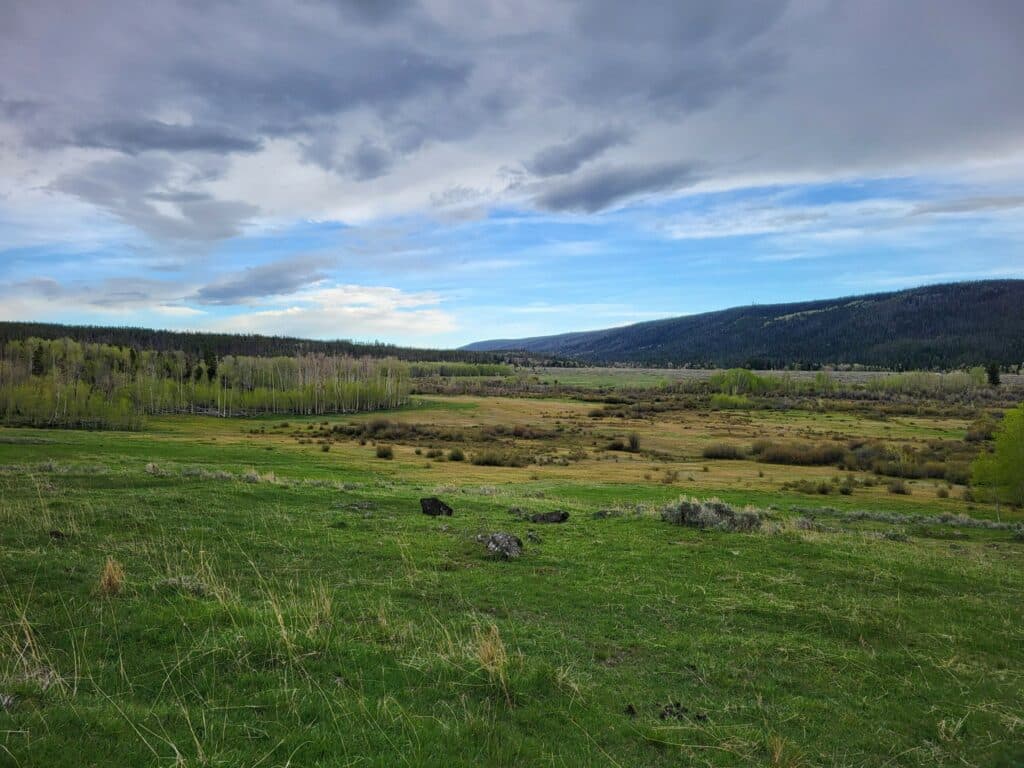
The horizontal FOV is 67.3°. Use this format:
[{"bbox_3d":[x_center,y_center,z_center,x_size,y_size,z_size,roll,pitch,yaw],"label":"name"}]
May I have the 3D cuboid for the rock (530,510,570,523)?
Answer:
[{"bbox_3d":[0.560,2.033,11.800,0.600,0.160,0.360,0,2,0],"label":"rock"}]

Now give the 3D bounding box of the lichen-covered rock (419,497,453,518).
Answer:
[{"bbox_3d":[-1.207,1.959,12.300,0.500,0.280,0.360,0,2,0],"label":"lichen-covered rock"}]

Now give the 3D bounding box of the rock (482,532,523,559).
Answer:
[{"bbox_3d":[-0.109,1.848,8.800,0.440,0.250,0.380,0,2,0],"label":"rock"}]

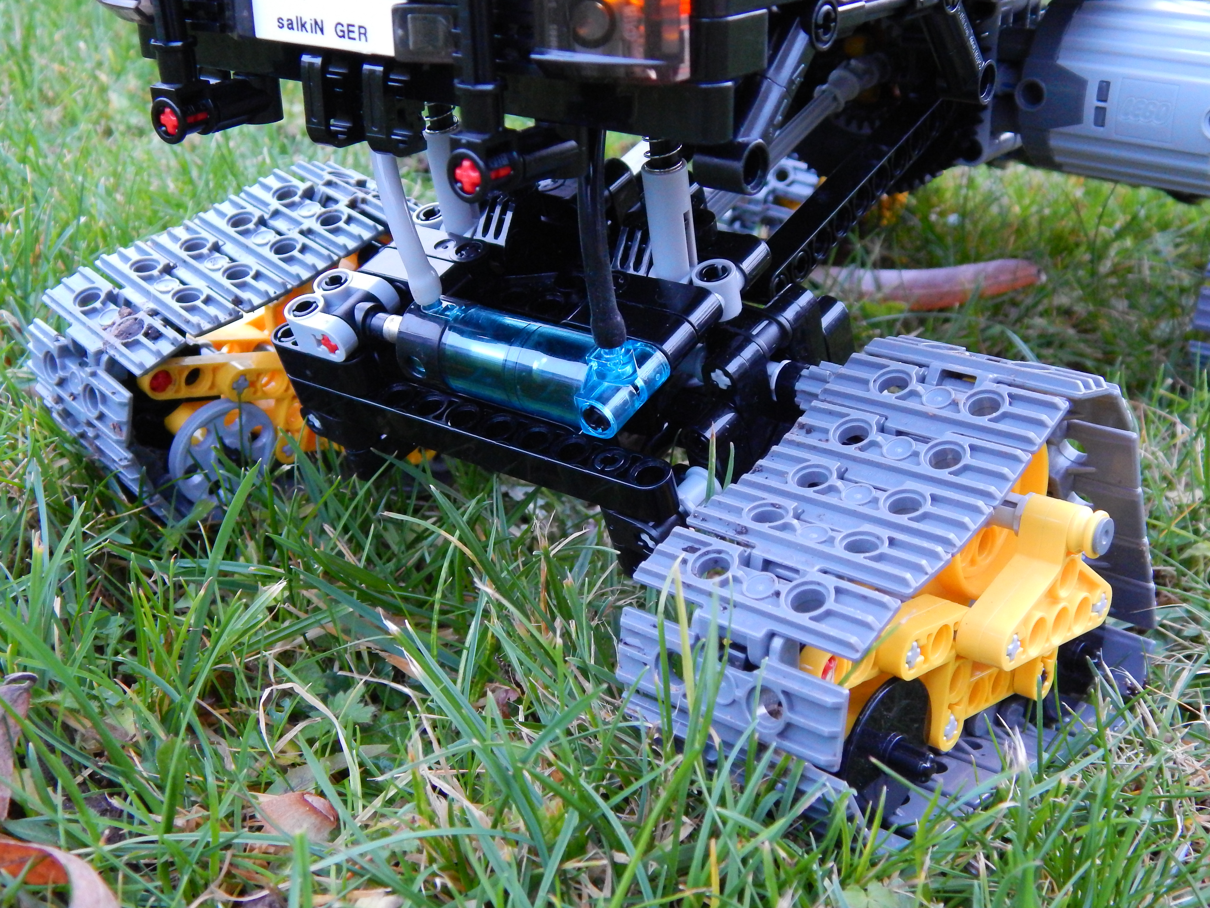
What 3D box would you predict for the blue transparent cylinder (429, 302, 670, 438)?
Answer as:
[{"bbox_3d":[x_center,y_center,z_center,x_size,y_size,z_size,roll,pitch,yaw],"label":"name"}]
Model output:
[{"bbox_3d":[-0.011,-0.016,0.242,0.050,0.017,0.015,17,38,39],"label":"blue transparent cylinder"}]

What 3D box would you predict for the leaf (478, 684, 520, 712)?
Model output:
[{"bbox_3d":[-0.018,0.041,0.252,0.009,0.005,0.007,1,20,0],"label":"leaf"}]

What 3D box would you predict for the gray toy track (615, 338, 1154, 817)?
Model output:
[{"bbox_3d":[0.054,0.021,0.249,0.039,0.072,0.115,17,19,38],"label":"gray toy track"}]

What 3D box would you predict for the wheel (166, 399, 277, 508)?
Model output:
[{"bbox_3d":[-0.081,-0.001,0.314,0.024,0.024,0.005,-17,37,-39],"label":"wheel"}]

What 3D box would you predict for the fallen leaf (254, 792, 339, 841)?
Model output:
[{"bbox_3d":[-0.044,0.052,0.215,0.014,0.007,0.012,1,20,0],"label":"fallen leaf"}]

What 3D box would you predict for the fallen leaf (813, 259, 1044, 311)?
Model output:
[{"bbox_3d":[0.106,-0.056,0.500,0.081,0.014,0.022,1,20,0],"label":"fallen leaf"}]

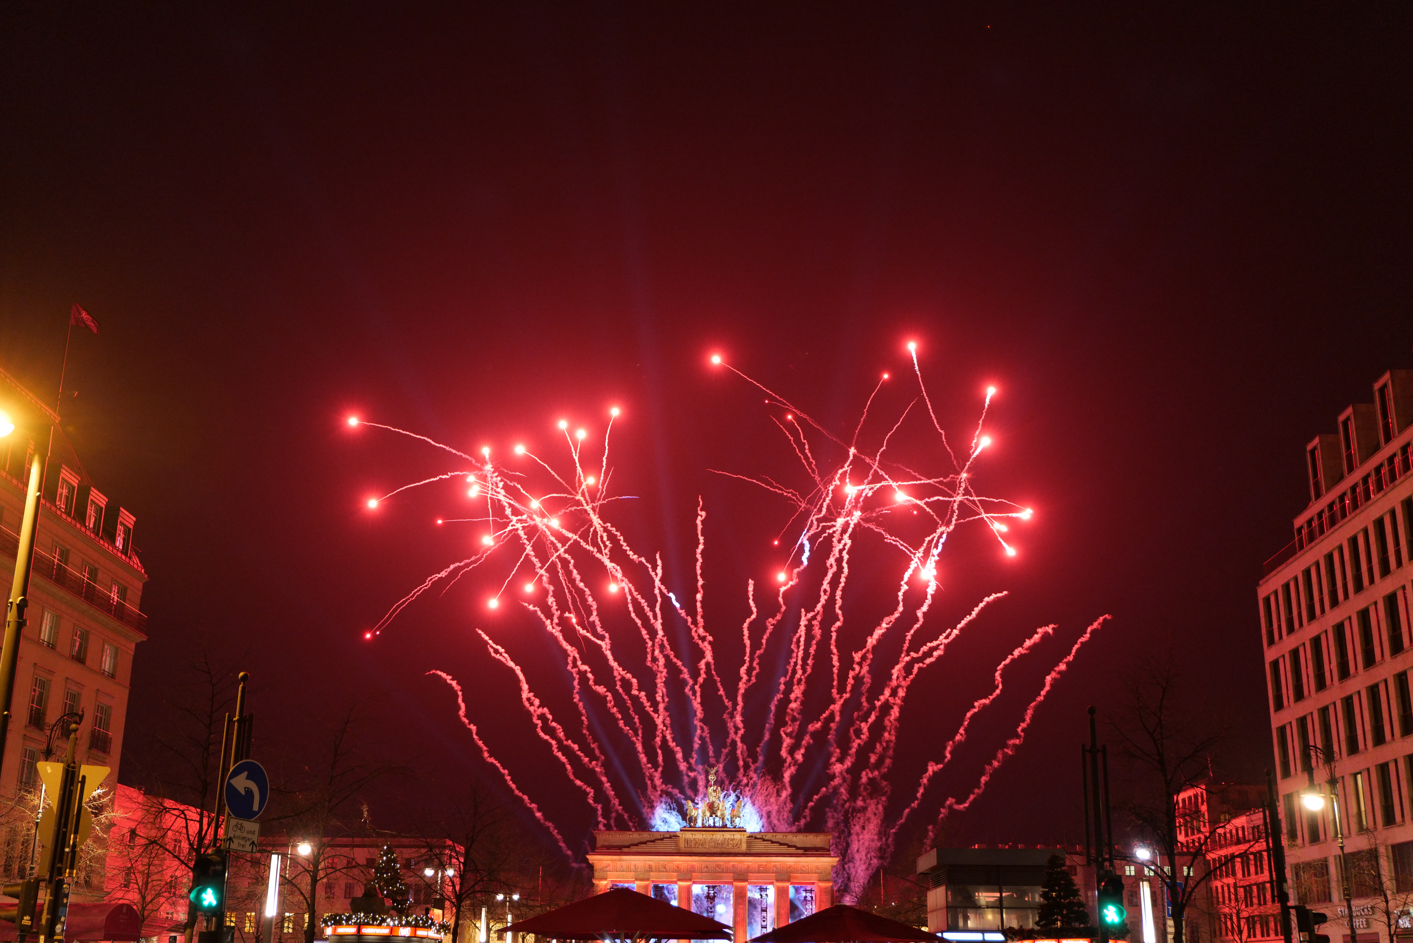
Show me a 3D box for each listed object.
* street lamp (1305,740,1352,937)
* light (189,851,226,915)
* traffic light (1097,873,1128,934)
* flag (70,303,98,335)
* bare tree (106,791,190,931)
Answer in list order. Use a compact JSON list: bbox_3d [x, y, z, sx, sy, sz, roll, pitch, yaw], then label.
[{"bbox_3d":[20.712,13.665,50.647,1.400,9.180,0.750,-1,-18,6],"label":"street lamp"},{"bbox_3d":[-4.959,4.097,15.250,0.270,0.600,0.350,1,-18,-2],"label":"light"},{"bbox_3d":[4.391,4.672,16.550,0.260,0.600,0.350,1,-18,1],"label":"traffic light"},{"bbox_3d":[-34.564,-8.490,85.000,1.600,1.700,0.500,-4,-19,15],"label":"flag"},{"bbox_3d":[-22.111,16.683,60.090,3.400,8.140,3.400,1,-18,1],"label":"bare tree"}]

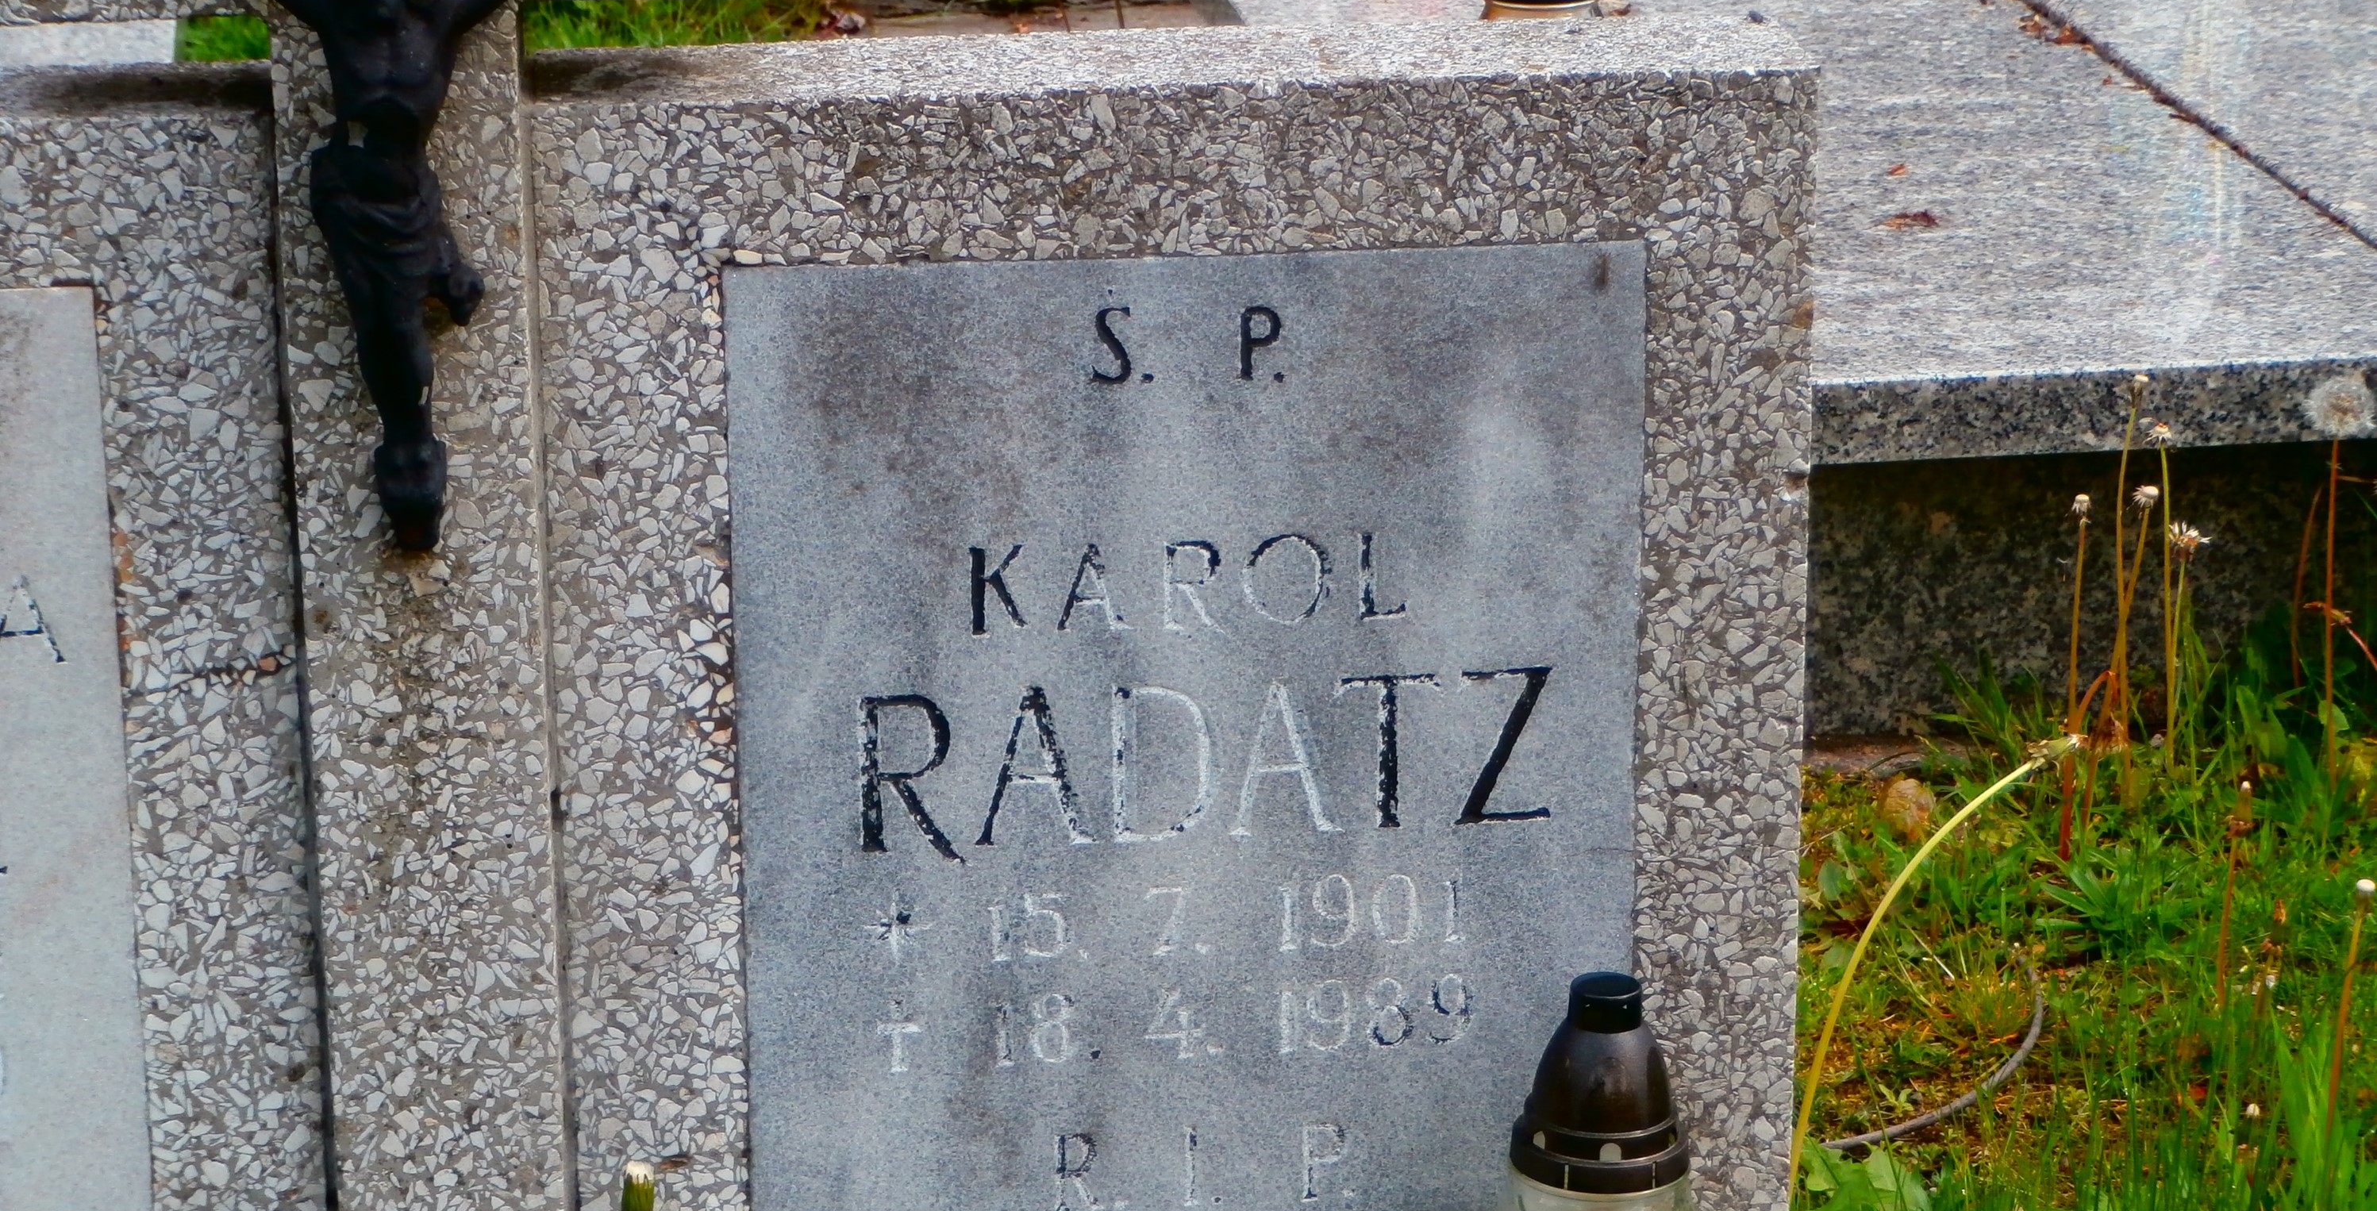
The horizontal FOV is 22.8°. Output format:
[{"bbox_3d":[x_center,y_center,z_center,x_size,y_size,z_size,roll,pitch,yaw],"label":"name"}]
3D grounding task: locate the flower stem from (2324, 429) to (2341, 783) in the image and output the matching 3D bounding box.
[{"bbox_3d":[0.701,0.002,3.620,0.009,0.216,0.009,-3,18,-7],"label":"flower stem"}]

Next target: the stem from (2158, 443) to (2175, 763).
[{"bbox_3d":[0.610,-0.001,3.680,0.009,0.205,0.009,-3,18,-7],"label":"stem"}]

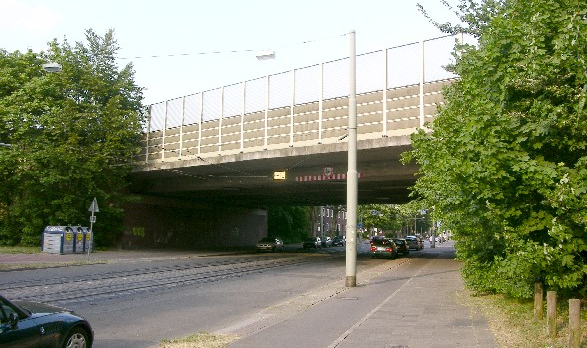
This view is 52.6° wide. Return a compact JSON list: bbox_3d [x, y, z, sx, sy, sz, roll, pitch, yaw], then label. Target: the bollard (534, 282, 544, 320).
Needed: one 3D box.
[{"bbox_3d":[5.102,2.629,12.346,0.165,0.770,0.165,0,-6,15],"label":"bollard"}]

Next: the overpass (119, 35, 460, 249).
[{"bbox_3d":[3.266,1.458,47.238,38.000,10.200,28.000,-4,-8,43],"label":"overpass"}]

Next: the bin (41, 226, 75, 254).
[{"bbox_3d":[-15.676,4.459,39.628,1.450,1.720,1.250,0,-6,15],"label":"bin"}]

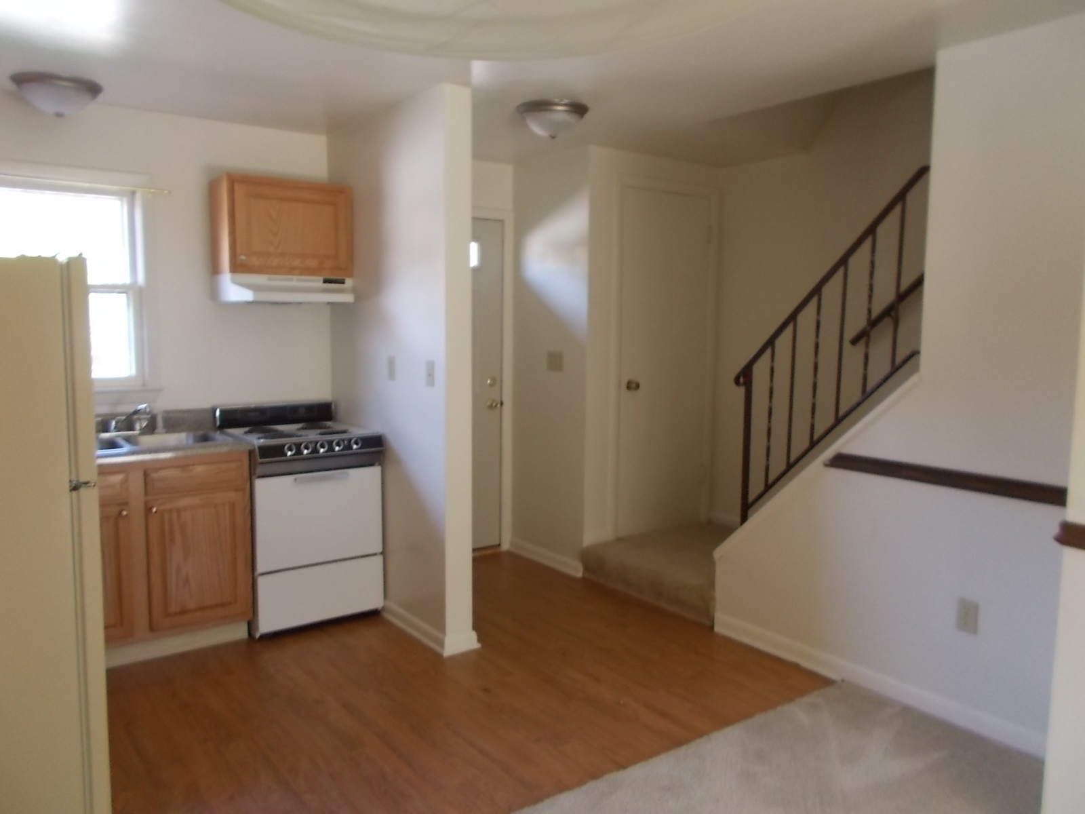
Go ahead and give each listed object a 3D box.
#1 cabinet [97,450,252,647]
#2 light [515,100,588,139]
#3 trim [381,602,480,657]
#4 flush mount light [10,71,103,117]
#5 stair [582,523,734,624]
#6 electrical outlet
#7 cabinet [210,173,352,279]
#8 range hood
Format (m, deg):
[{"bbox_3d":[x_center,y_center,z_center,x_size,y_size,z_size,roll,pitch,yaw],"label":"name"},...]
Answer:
[{"bbox_3d":[-1.844,0.584,3.617,0.905,0.787,0.600,-4,7,-37],"label":"cabinet"},{"bbox_3d":[0.051,-1.285,3.675,0.330,0.126,0.330,0,5,0],"label":"light"},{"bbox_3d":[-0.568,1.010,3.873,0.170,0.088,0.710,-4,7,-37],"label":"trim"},{"bbox_3d":[-1.974,-1.264,3.321,0.326,0.128,0.326,-4,7,-37],"label":"flush mount light"},{"bbox_3d":[0.962,0.902,4.592,1.110,0.187,0.980,-4,7,-37],"label":"stair"},{"bbox_3d":[1.517,0.742,2.903,0.010,0.114,0.072,-4,7,-37],"label":"electrical outlet"},{"bbox_3d":[-1.292,-0.877,4.061,0.608,0.458,0.320,-4,7,-37],"label":"cabinet"},{"bbox_3d":[-1.257,-0.578,4.039,0.608,0.136,0.445,-4,7,-37],"label":"range hood"}]

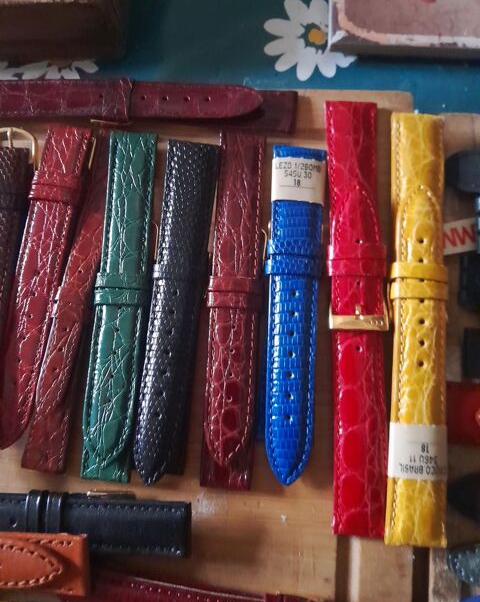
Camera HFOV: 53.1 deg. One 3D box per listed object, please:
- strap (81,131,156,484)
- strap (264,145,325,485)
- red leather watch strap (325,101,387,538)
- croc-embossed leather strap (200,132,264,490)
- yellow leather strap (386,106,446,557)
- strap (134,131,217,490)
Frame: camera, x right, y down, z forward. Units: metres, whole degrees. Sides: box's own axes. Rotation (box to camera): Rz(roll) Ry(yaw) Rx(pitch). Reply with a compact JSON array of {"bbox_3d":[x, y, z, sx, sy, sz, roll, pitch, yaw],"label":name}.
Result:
[{"bbox_3d":[-0.041,-0.001,0.162,0.017,0.009,0.118,3,83,0],"label":"strap"},{"bbox_3d":[0.018,0.003,0.162,0.019,0.009,0.115,2,83,0],"label":"strap"},{"bbox_3d":[0.039,0.002,0.162,0.019,0.009,0.147,1,83,0],"label":"red leather watch strap"},{"bbox_3d":[-0.001,0.001,0.162,0.018,0.009,0.122,3,83,0],"label":"croc-embossed leather strap"},{"bbox_3d":[0.060,0.006,0.161,0.019,0.009,0.146,3,83,0],"label":"yellow leather strap"},{"bbox_3d":[-0.022,0.001,0.162,0.019,0.009,0.116,5,83,1],"label":"strap"}]

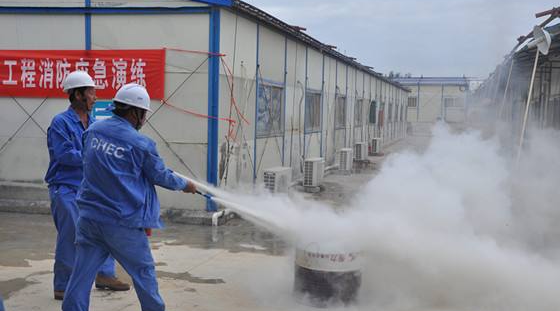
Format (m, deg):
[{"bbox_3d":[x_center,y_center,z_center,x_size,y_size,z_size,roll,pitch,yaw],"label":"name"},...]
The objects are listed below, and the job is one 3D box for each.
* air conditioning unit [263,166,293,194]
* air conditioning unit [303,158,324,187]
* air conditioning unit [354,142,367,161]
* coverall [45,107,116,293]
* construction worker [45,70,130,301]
[{"bbox_3d":[-0.056,0.498,10.236,0.250,0.550,0.800,2,4,15],"label":"air conditioning unit"},{"bbox_3d":[0.678,0.337,12.799,0.270,0.500,0.720,2,4,15],"label":"air conditioning unit"},{"bbox_3d":[2.464,-0.118,19.898,0.270,0.500,0.720,2,4,15],"label":"air conditioning unit"},{"bbox_3d":[-1.548,0.345,5.060,0.500,1.430,0.520,3,4,20],"label":"coverall"},{"bbox_3d":[-1.504,0.230,5.080,0.580,1.750,0.520,3,4,20],"label":"construction worker"}]

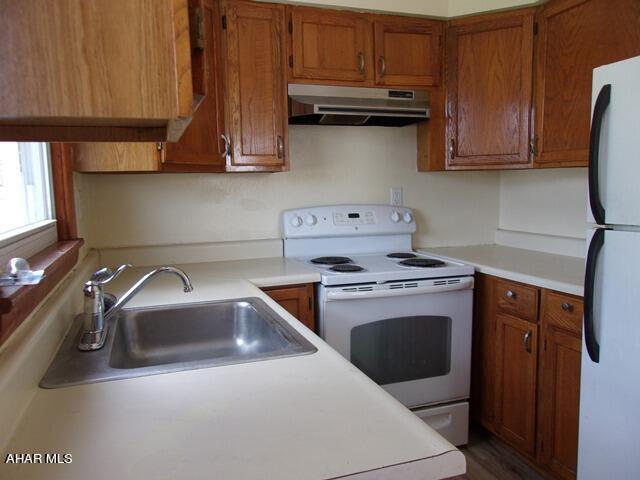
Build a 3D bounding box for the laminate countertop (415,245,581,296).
[{"bbox_3d":[1.077,0.129,2.518,0.657,0.038,1.360,-3,7,-19],"label":"laminate countertop"}]

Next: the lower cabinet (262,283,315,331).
[{"bbox_3d":[-0.276,0.604,2.486,0.330,0.870,0.610,-3,7,-19],"label":"lower cabinet"}]

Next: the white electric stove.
[{"bbox_3d":[0.258,0.427,2.554,0.757,1.193,0.705,-3,7,-19],"label":"white electric stove"}]

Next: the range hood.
[{"bbox_3d":[0.188,-0.699,2.601,0.762,0.153,0.450,-3,7,-19],"label":"range hood"}]

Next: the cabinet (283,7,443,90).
[{"bbox_3d":[0.179,-0.967,2.642,0.800,0.368,0.315,-3,7,-19],"label":"cabinet"}]

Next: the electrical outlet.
[{"bbox_3d":[0.460,-0.257,2.979,0.071,0.115,0.010,-3,7,-19],"label":"electrical outlet"}]

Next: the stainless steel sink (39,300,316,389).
[{"bbox_3d":[-0.391,0.339,1.407,0.580,0.190,0.645,-3,7,-19],"label":"stainless steel sink"}]

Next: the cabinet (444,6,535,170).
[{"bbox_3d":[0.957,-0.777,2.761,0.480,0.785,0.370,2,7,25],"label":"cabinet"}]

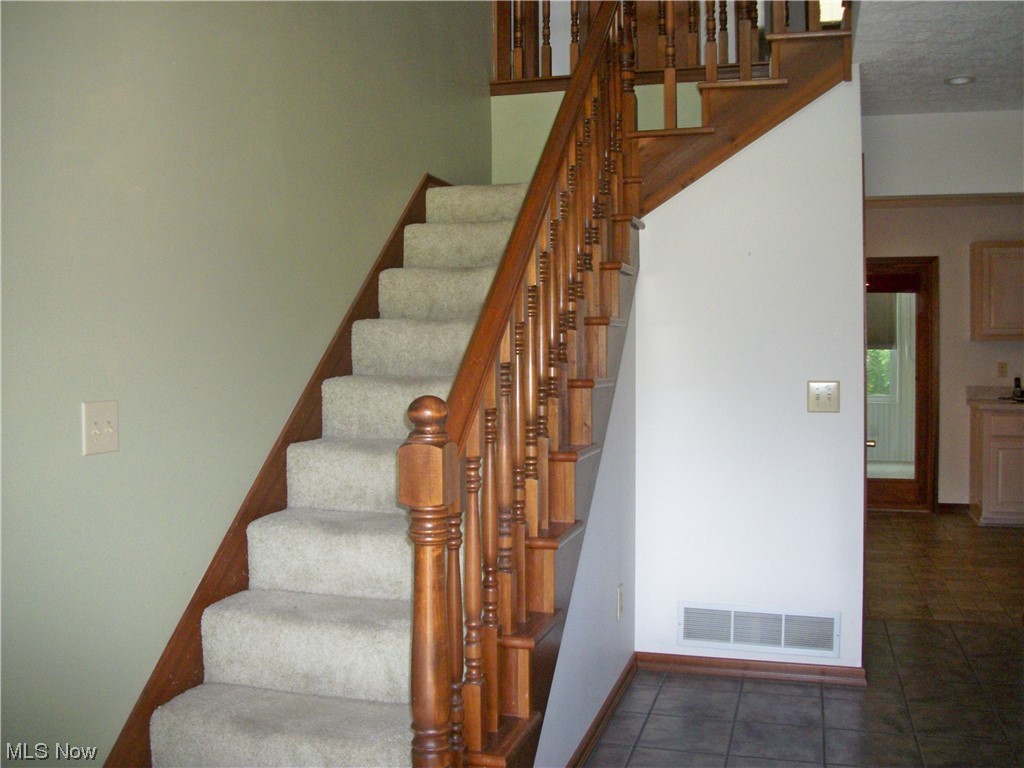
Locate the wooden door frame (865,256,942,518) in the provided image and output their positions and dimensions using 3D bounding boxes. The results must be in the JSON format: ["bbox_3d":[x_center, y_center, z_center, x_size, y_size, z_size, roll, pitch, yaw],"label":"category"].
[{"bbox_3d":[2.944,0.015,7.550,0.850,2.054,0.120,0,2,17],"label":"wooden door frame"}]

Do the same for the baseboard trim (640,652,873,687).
[{"bbox_3d":[0.931,1.134,3.751,0.898,0.072,0.022,0,2,17],"label":"baseboard trim"}]

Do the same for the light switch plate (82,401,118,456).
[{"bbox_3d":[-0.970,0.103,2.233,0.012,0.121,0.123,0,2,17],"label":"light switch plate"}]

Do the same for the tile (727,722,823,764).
[{"bbox_3d":[0.879,1.189,3.113,0.297,0.010,0.295,0,2,17],"label":"tile"}]

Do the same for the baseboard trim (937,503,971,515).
[{"bbox_3d":[3.475,0.986,7.389,0.249,0.085,0.017,0,2,17],"label":"baseboard trim"}]

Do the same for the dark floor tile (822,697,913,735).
[{"bbox_3d":[1.252,1.176,3.314,0.297,0.010,0.295,0,2,17],"label":"dark floor tile"}]

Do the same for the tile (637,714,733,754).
[{"bbox_3d":[0.594,1.193,3.199,0.297,0.010,0.295,0,2,17],"label":"tile"}]

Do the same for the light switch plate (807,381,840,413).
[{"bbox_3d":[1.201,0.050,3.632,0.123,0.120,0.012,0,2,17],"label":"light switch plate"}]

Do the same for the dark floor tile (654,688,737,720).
[{"bbox_3d":[0.683,1.185,3.486,0.297,0.010,0.295,0,2,17],"label":"dark floor tile"}]

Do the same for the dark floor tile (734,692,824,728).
[{"bbox_3d":[0.969,1.181,3.399,0.297,0.010,0.295,0,2,17],"label":"dark floor tile"}]

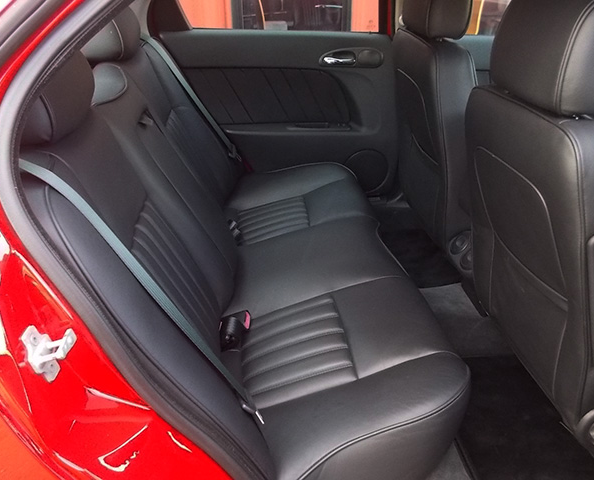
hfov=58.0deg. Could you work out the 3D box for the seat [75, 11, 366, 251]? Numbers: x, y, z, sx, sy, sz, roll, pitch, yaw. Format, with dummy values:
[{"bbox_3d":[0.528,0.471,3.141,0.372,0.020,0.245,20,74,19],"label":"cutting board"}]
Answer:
[{"bbox_3d":[-0.169,-0.358,1.759,0.803,0.846,0.454,-4,29,-6],"label":"seat"}]

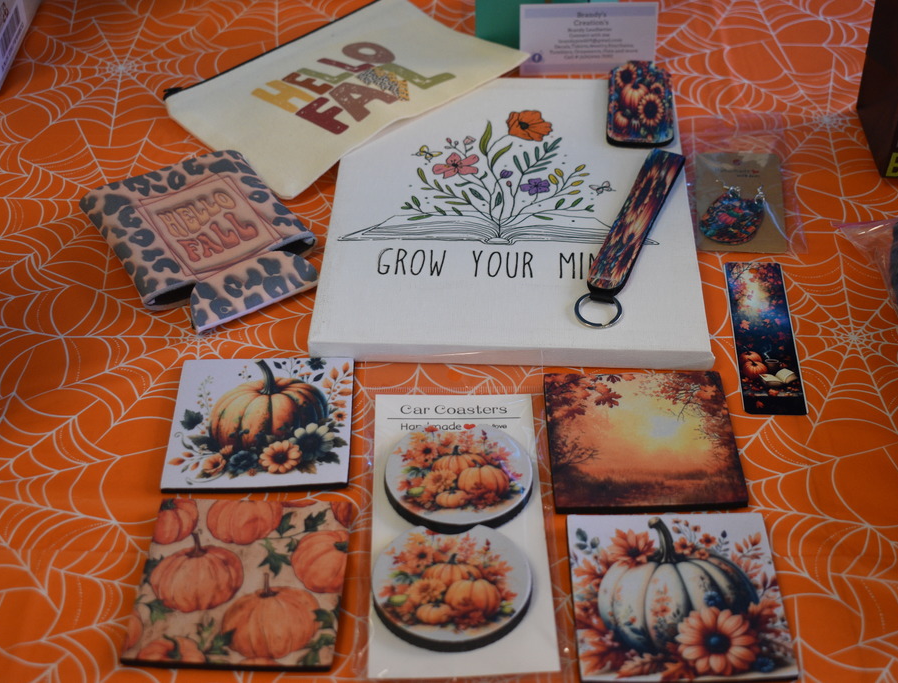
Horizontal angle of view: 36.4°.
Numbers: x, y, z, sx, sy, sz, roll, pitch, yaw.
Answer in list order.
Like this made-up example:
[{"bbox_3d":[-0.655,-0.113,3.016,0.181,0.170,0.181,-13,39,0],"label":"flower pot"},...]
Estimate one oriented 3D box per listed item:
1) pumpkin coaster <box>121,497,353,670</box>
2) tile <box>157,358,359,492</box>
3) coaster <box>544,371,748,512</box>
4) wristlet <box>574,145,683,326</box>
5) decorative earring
[{"bbox_3d":[-0.093,0.108,0.616,0.090,0.004,0.090,1,42,3],"label":"pumpkin coaster"},{"bbox_3d":[-0.094,0.041,0.691,0.090,0.004,0.090,-2,42,0],"label":"tile"},{"bbox_3d":[0.095,0.048,0.676,0.090,0.004,0.090,-1,42,1],"label":"coaster"},{"bbox_3d":[0.106,-0.060,0.774,0.025,0.009,0.161,14,44,17],"label":"wristlet"},{"bbox_3d":[0.167,-0.076,0.811,0.038,0.006,0.055,3,42,5],"label":"decorative earring"}]

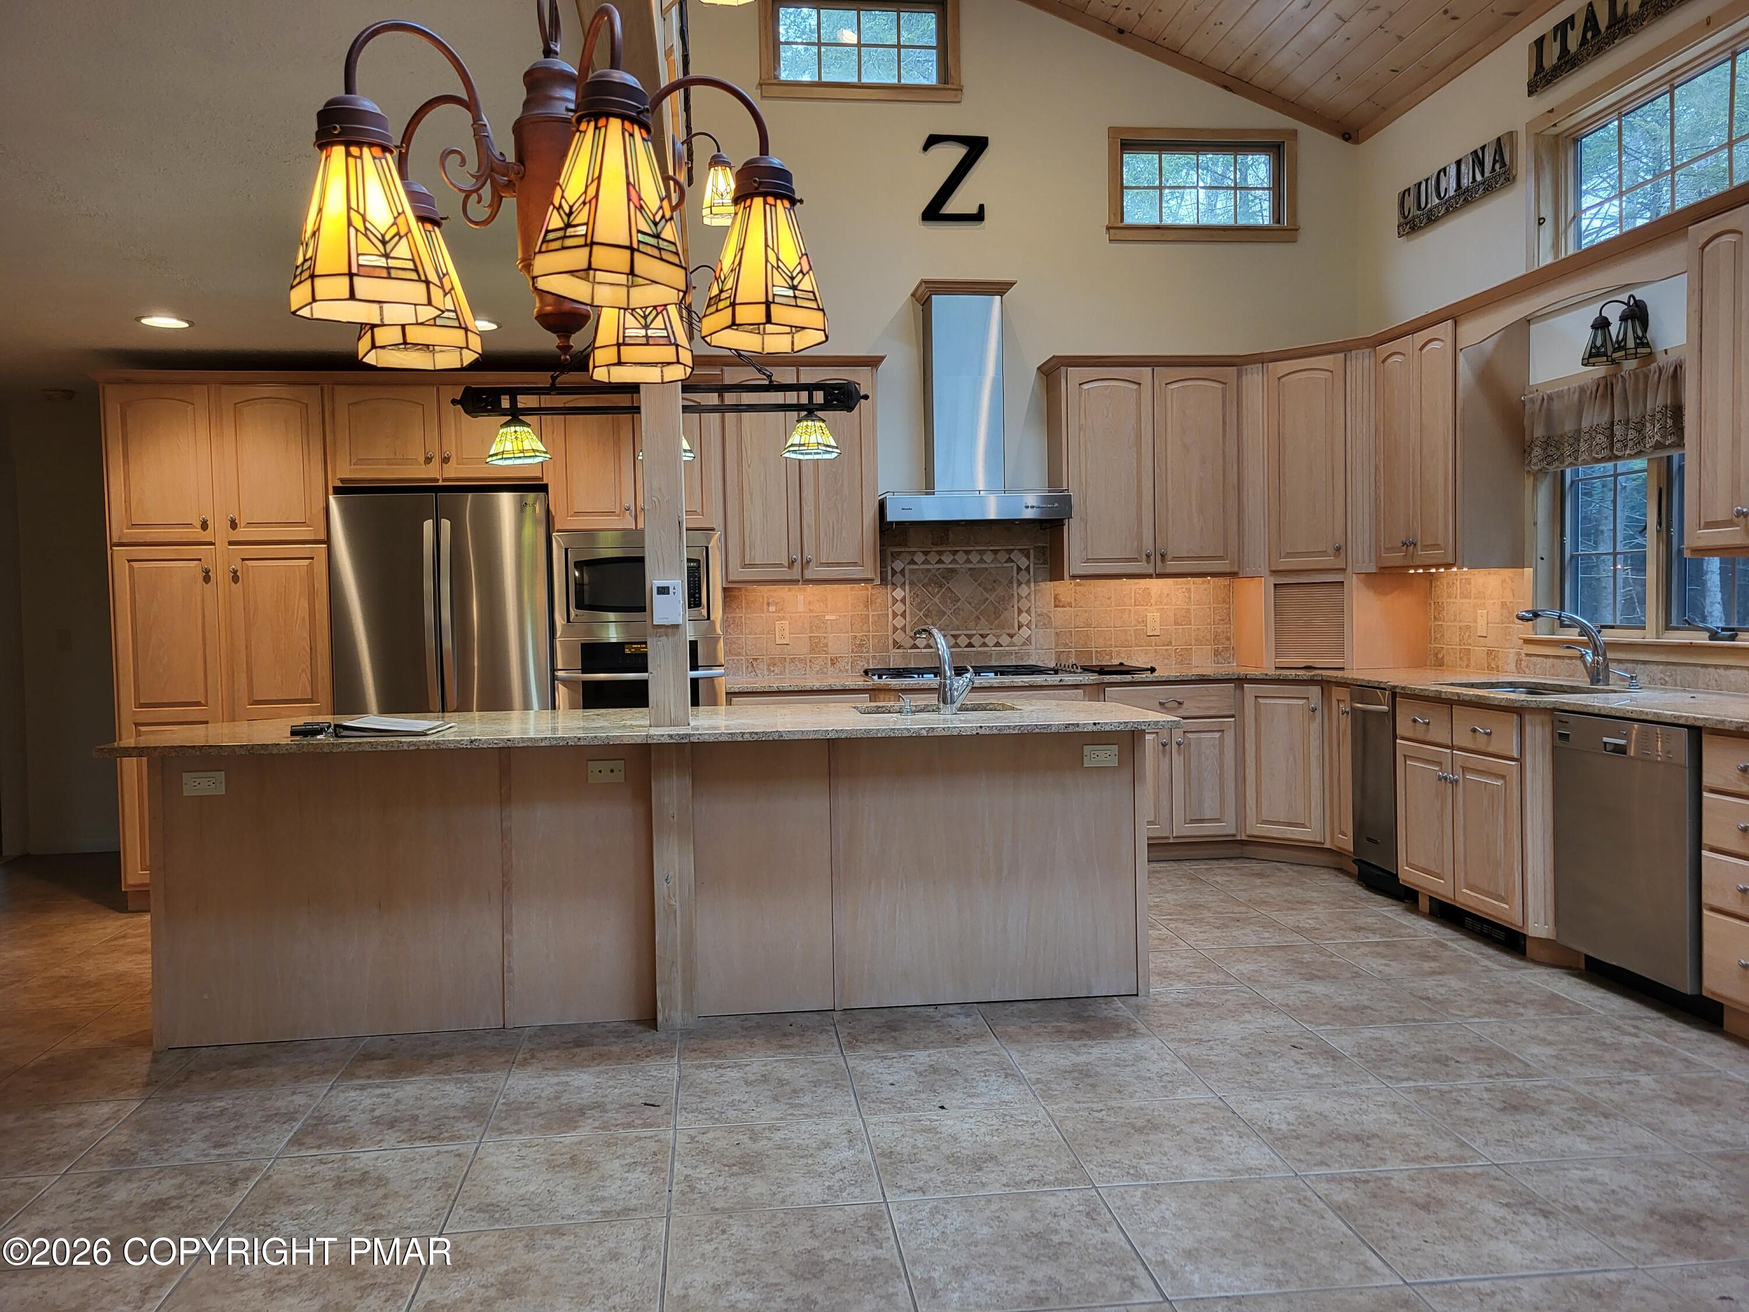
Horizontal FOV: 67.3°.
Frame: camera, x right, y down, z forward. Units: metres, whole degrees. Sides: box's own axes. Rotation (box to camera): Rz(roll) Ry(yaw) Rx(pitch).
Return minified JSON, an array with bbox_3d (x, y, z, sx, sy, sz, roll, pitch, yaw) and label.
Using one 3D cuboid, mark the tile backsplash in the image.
[{"bbox_3d":[0.570,-0.308,6.721,2.658,0.765,0.015,-1,2,-7],"label":"tile backsplash"}]

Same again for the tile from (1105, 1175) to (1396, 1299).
[{"bbox_3d":[0.730,1.154,2.618,0.453,0.010,0.453,-1,2,-7],"label":"tile"}]

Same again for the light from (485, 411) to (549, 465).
[{"bbox_3d":[-1.185,-0.722,4.363,0.210,0.180,0.210,-1,2,-7],"label":"light"}]

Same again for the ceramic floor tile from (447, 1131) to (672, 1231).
[{"bbox_3d":[-0.698,1.193,2.990,0.457,0.010,0.457,-1,2,-7],"label":"ceramic floor tile"}]

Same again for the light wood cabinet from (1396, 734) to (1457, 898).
[{"bbox_3d":[2.451,0.629,5.192,0.560,0.565,0.400,-1,2,-7],"label":"light wood cabinet"}]

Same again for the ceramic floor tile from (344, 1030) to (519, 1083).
[{"bbox_3d":[-1.253,1.148,3.793,0.457,0.010,0.430,-1,2,-7],"label":"ceramic floor tile"}]

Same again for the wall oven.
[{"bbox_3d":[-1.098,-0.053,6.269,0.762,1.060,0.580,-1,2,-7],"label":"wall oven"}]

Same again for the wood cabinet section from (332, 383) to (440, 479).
[{"bbox_3d":[-2.132,-0.969,5.928,0.444,0.413,0.550,-1,2,-7],"label":"wood cabinet section"}]

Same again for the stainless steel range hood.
[{"bbox_3d":[0.461,-1.236,6.414,0.884,1.160,0.520,-1,2,-7],"label":"stainless steel range hood"}]

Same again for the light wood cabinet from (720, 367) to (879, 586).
[{"bbox_3d":[-0.369,-0.876,6.516,0.745,1.049,0.330,-1,2,-7],"label":"light wood cabinet"}]

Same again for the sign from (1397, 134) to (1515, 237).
[{"bbox_3d":[2.637,-2.132,5.986,0.030,0.212,0.919,-1,2,-7],"label":"sign"}]

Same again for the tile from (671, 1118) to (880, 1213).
[{"bbox_3d":[-0.233,1.166,2.997,0.457,0.010,0.457,-1,2,-7],"label":"tile"}]

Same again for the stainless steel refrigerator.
[{"bbox_3d":[-1.900,0.168,6.031,0.910,1.760,0.770,-1,2,-7],"label":"stainless steel refrigerator"}]

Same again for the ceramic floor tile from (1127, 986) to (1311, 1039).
[{"bbox_3d":[1.020,1.093,4.024,0.453,0.010,0.453,-1,2,-7],"label":"ceramic floor tile"}]

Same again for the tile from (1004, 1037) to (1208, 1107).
[{"bbox_3d":[0.630,1.131,3.559,0.457,0.010,0.457,-1,2,-7],"label":"tile"}]

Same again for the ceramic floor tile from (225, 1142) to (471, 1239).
[{"bbox_3d":[-1.144,1.178,2.879,0.457,0.010,0.457,-1,2,-7],"label":"ceramic floor tile"}]

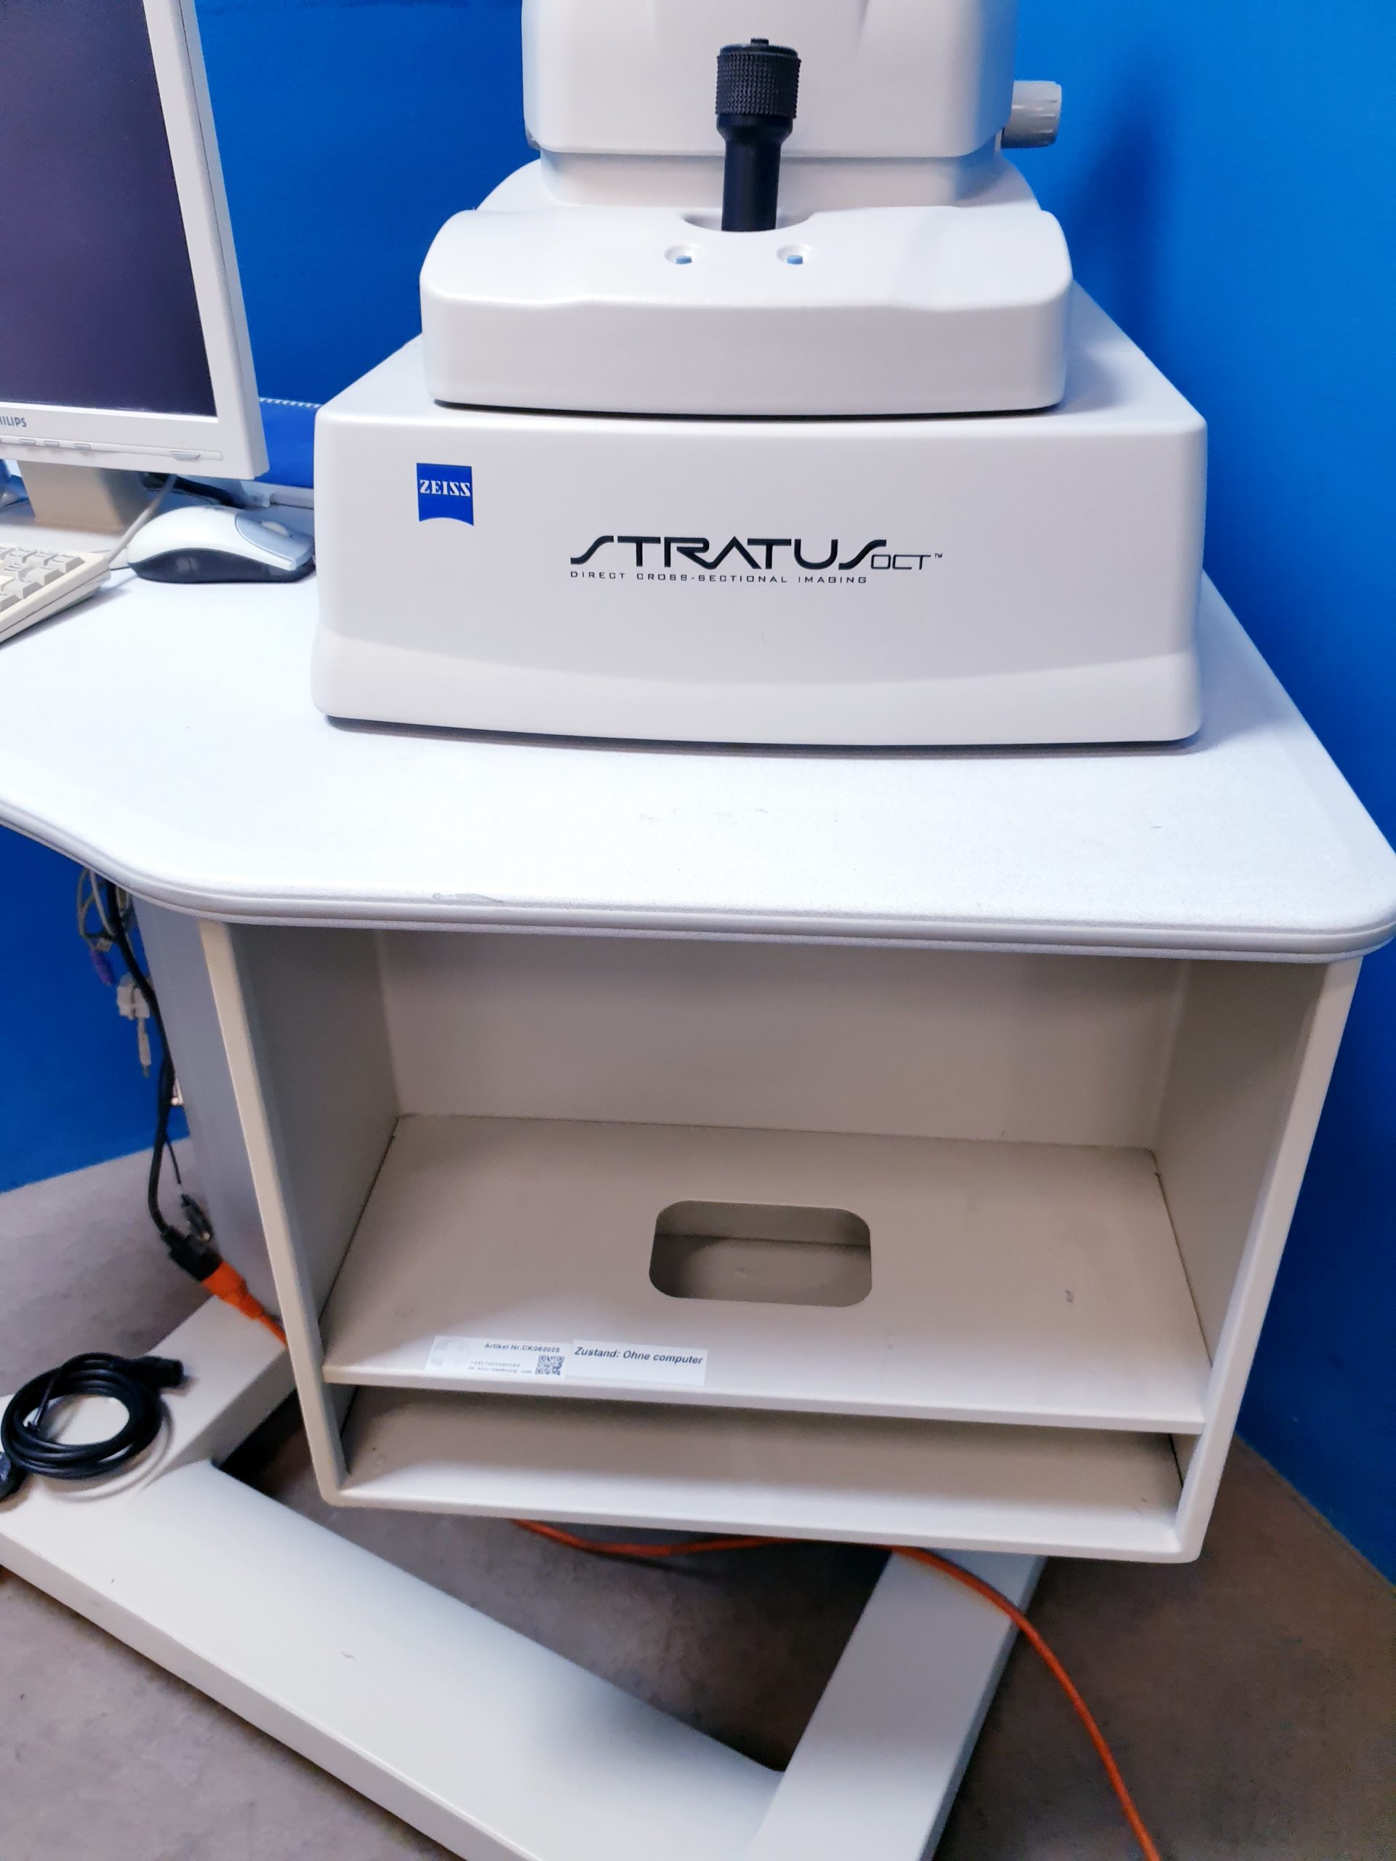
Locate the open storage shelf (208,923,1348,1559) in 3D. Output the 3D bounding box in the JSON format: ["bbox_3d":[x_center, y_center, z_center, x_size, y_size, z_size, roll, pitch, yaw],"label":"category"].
[{"bbox_3d":[0.038,0.112,0.789,0.498,0.407,0.225,2,30,4],"label":"open storage shelf"}]

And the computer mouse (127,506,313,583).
[{"bbox_3d":[-0.322,-0.268,0.966,0.125,0.040,0.062,0,30,2],"label":"computer mouse"}]

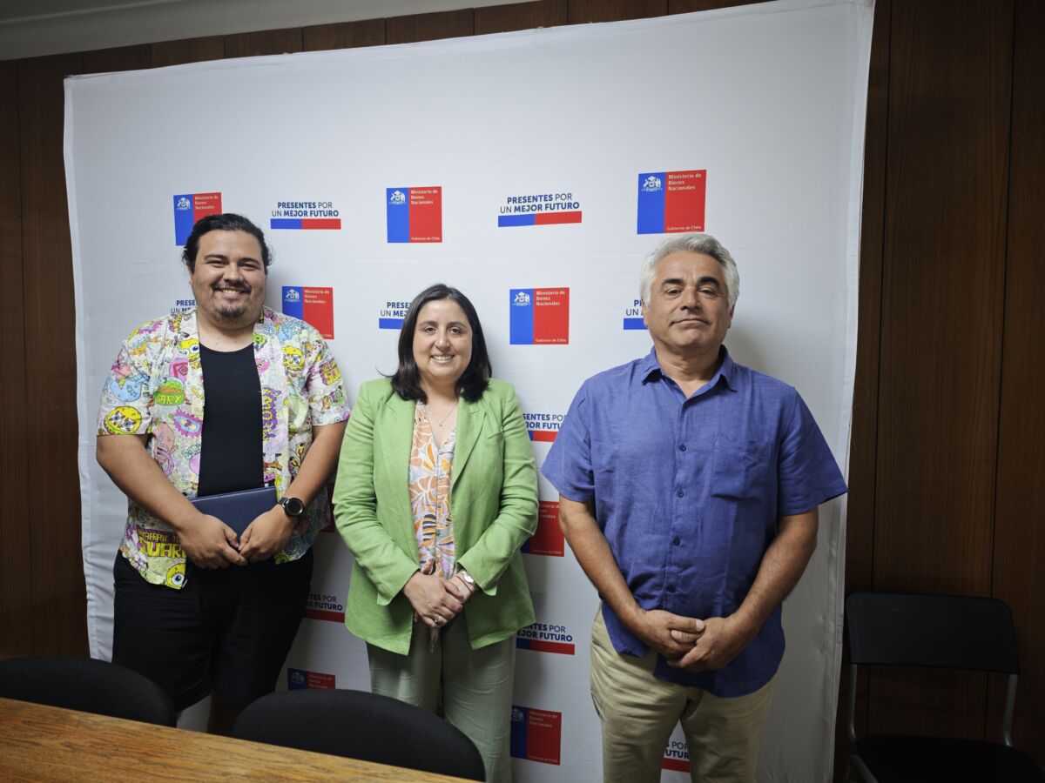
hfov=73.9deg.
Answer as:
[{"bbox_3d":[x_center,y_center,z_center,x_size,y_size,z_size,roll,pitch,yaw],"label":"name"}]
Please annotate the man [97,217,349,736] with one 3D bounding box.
[{"bbox_3d":[-0.704,0.438,1.682,0.560,1.740,0.420,-1,3,-22],"label":"man"}]

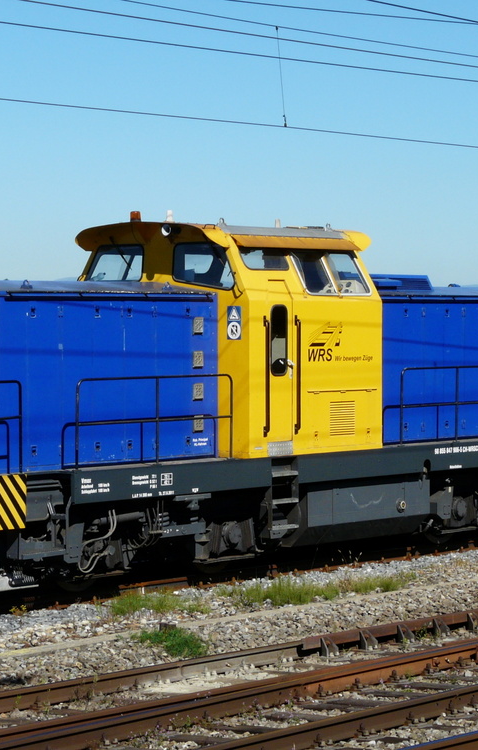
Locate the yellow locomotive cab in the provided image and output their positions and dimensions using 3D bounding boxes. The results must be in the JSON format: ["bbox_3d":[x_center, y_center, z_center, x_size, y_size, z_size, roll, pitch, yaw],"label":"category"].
[{"bbox_3d":[-0.177,-0.475,27.523,3.040,2.830,3.100,1,2,41],"label":"yellow locomotive cab"}]

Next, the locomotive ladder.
[{"bbox_3d":[0.482,1.471,26.188,0.230,0.980,0.530,1,2,41],"label":"locomotive ladder"}]

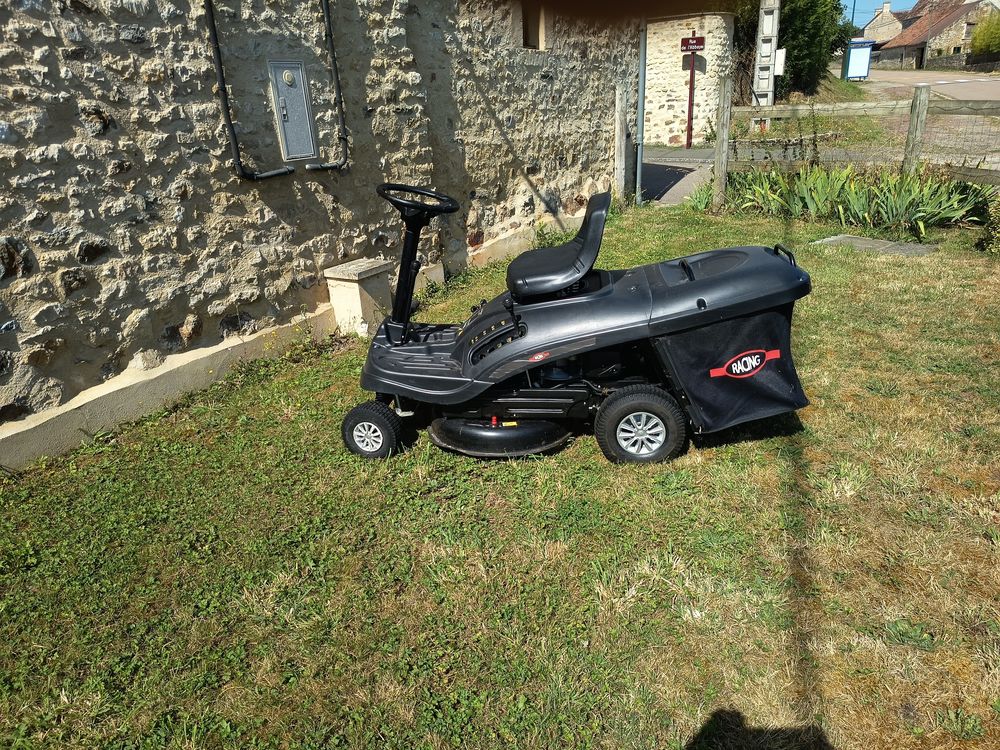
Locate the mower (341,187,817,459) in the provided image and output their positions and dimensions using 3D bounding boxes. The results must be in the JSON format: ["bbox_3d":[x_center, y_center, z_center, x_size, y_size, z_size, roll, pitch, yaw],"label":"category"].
[{"bbox_3d":[0.295,-0.263,2.827,1.800,1.060,0.710,0,23,9],"label":"mower"}]

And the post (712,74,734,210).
[{"bbox_3d":[2.392,-2.488,7.457,0.125,1.380,0.120,10,26,30],"label":"post"}]

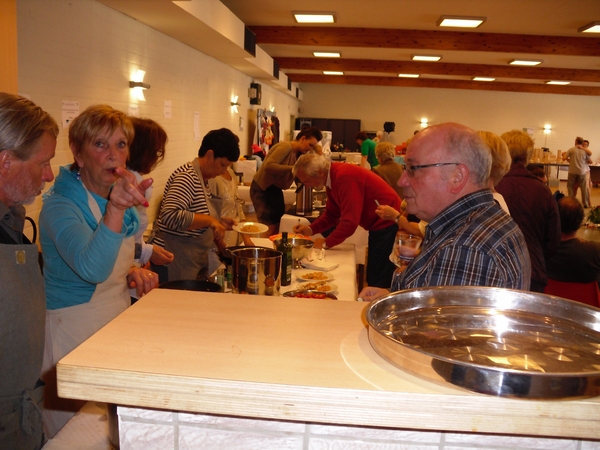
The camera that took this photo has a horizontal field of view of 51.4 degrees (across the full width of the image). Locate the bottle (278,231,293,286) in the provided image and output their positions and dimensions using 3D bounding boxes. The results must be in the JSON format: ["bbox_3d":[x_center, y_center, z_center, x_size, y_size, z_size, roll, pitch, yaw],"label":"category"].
[{"bbox_3d":[-0.066,0.177,3.321,0.060,0.290,0.060,3,9,4],"label":"bottle"}]

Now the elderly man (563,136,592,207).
[{"bbox_3d":[6.739,-1.275,15.154,0.620,1.710,0.420,7,10,26],"label":"elderly man"}]

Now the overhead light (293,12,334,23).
[{"bbox_3d":[0.221,-2.974,8.955,0.600,0.065,0.600,3,9,4],"label":"overhead light"}]

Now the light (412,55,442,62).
[{"bbox_3d":[2.630,-3.458,12.914,0.600,0.065,0.600,3,9,4],"label":"light"}]

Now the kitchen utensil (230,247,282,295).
[{"bbox_3d":[-0.210,0.250,3.020,0.250,0.225,0.245,3,9,0],"label":"kitchen utensil"}]

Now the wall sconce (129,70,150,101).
[{"bbox_3d":[-1.666,-1.448,6.529,0.150,0.330,0.280,3,9,4],"label":"wall sconce"}]

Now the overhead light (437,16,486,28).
[{"bbox_3d":[2.274,-2.852,8.781,0.600,0.065,0.600,3,9,4],"label":"overhead light"}]

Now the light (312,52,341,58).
[{"bbox_3d":[0.577,-3.579,13.076,0.600,0.065,0.600,3,9,4],"label":"light"}]

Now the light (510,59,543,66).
[{"bbox_3d":[4.642,-3.334,12.810,0.600,0.065,0.600,3,9,4],"label":"light"}]

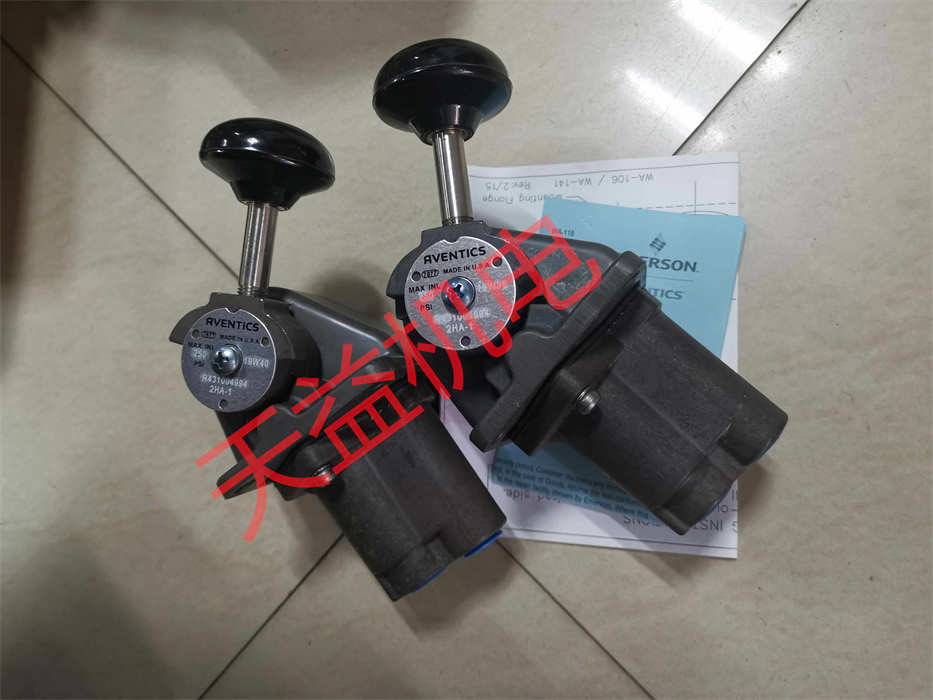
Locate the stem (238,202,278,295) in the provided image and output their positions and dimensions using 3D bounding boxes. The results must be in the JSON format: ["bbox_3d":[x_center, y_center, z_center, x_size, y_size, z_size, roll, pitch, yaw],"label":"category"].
[{"bbox_3d":[-0.070,-0.034,0.234,0.010,0.010,0.030,7,90,0],"label":"stem"}]

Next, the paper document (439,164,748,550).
[{"bbox_3d":[0.064,-0.003,0.387,0.162,0.006,0.214,1,82,17],"label":"paper document"}]

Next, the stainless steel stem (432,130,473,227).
[{"bbox_3d":[-0.004,-0.054,0.218,0.010,0.010,0.030,-7,90,0],"label":"stainless steel stem"}]

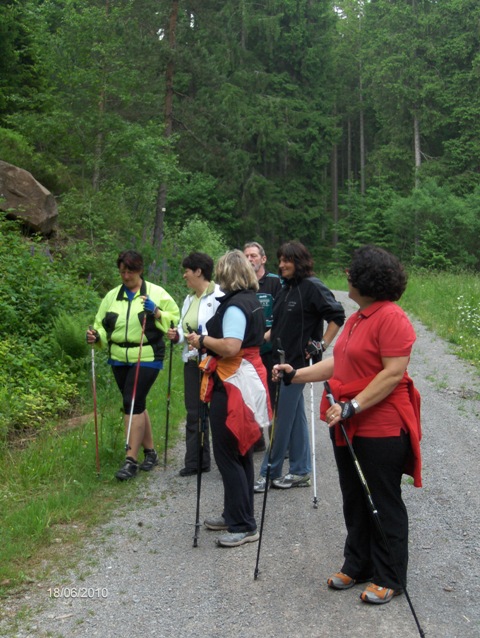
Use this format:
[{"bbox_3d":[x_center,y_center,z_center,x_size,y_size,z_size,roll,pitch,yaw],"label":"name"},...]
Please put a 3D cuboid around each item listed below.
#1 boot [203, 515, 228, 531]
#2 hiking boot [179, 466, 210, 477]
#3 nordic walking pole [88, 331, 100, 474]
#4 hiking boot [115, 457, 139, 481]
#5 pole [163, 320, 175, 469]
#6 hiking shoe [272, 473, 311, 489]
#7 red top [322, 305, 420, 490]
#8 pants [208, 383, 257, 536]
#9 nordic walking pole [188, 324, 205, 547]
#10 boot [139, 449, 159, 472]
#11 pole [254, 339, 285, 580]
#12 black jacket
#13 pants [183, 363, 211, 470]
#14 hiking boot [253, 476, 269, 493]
[{"bbox_3d":[-0.090,1.198,4.890,0.265,0.110,0.100,-1,5,-16],"label":"boot"},{"bbox_3d":[-0.313,1.043,5.772,0.260,0.110,0.100,-4,6,-36],"label":"hiking boot"},{"bbox_3d":[-1.069,0.608,5.990,0.050,1.092,0.060,-3,-1,24],"label":"nordic walking pole"},{"bbox_3d":[-0.830,1.101,6.020,0.100,0.120,0.265,2,5,20],"label":"hiking boot"},{"bbox_3d":[-0.512,0.552,5.827,0.045,1.091,0.045,2,5,-10],"label":"pole"},{"bbox_3d":[0.344,1.069,5.467,0.270,0.110,0.100,-1,5,-13],"label":"hiking shoe"},{"bbox_3d":[0.650,0.367,4.000,0.400,0.870,0.450,-4,6,-37],"label":"red top"},{"bbox_3d":[-0.022,0.732,4.760,0.310,0.940,0.380,-2,5,-20],"label":"pants"},{"bbox_3d":[-0.230,0.628,4.309,0.050,1.203,0.050,0,5,-10],"label":"nordic walking pole"},{"bbox_3d":[-0.690,1.080,6.230,0.100,0.120,0.265,2,5,21],"label":"boot"},{"bbox_3d":[0.131,0.679,3.892,0.050,1.181,0.050,5,4,-10],"label":"pole"},{"bbox_3d":[0.434,0.020,5.386,0.520,0.620,0.360,5,7,45],"label":"black jacket"},{"bbox_3d":[-0.300,0.636,6.140,0.270,0.920,0.330,-3,6,-31],"label":"pants"},{"bbox_3d":[0.178,1.068,5.429,0.100,0.120,0.270,4,6,38],"label":"hiking boot"}]

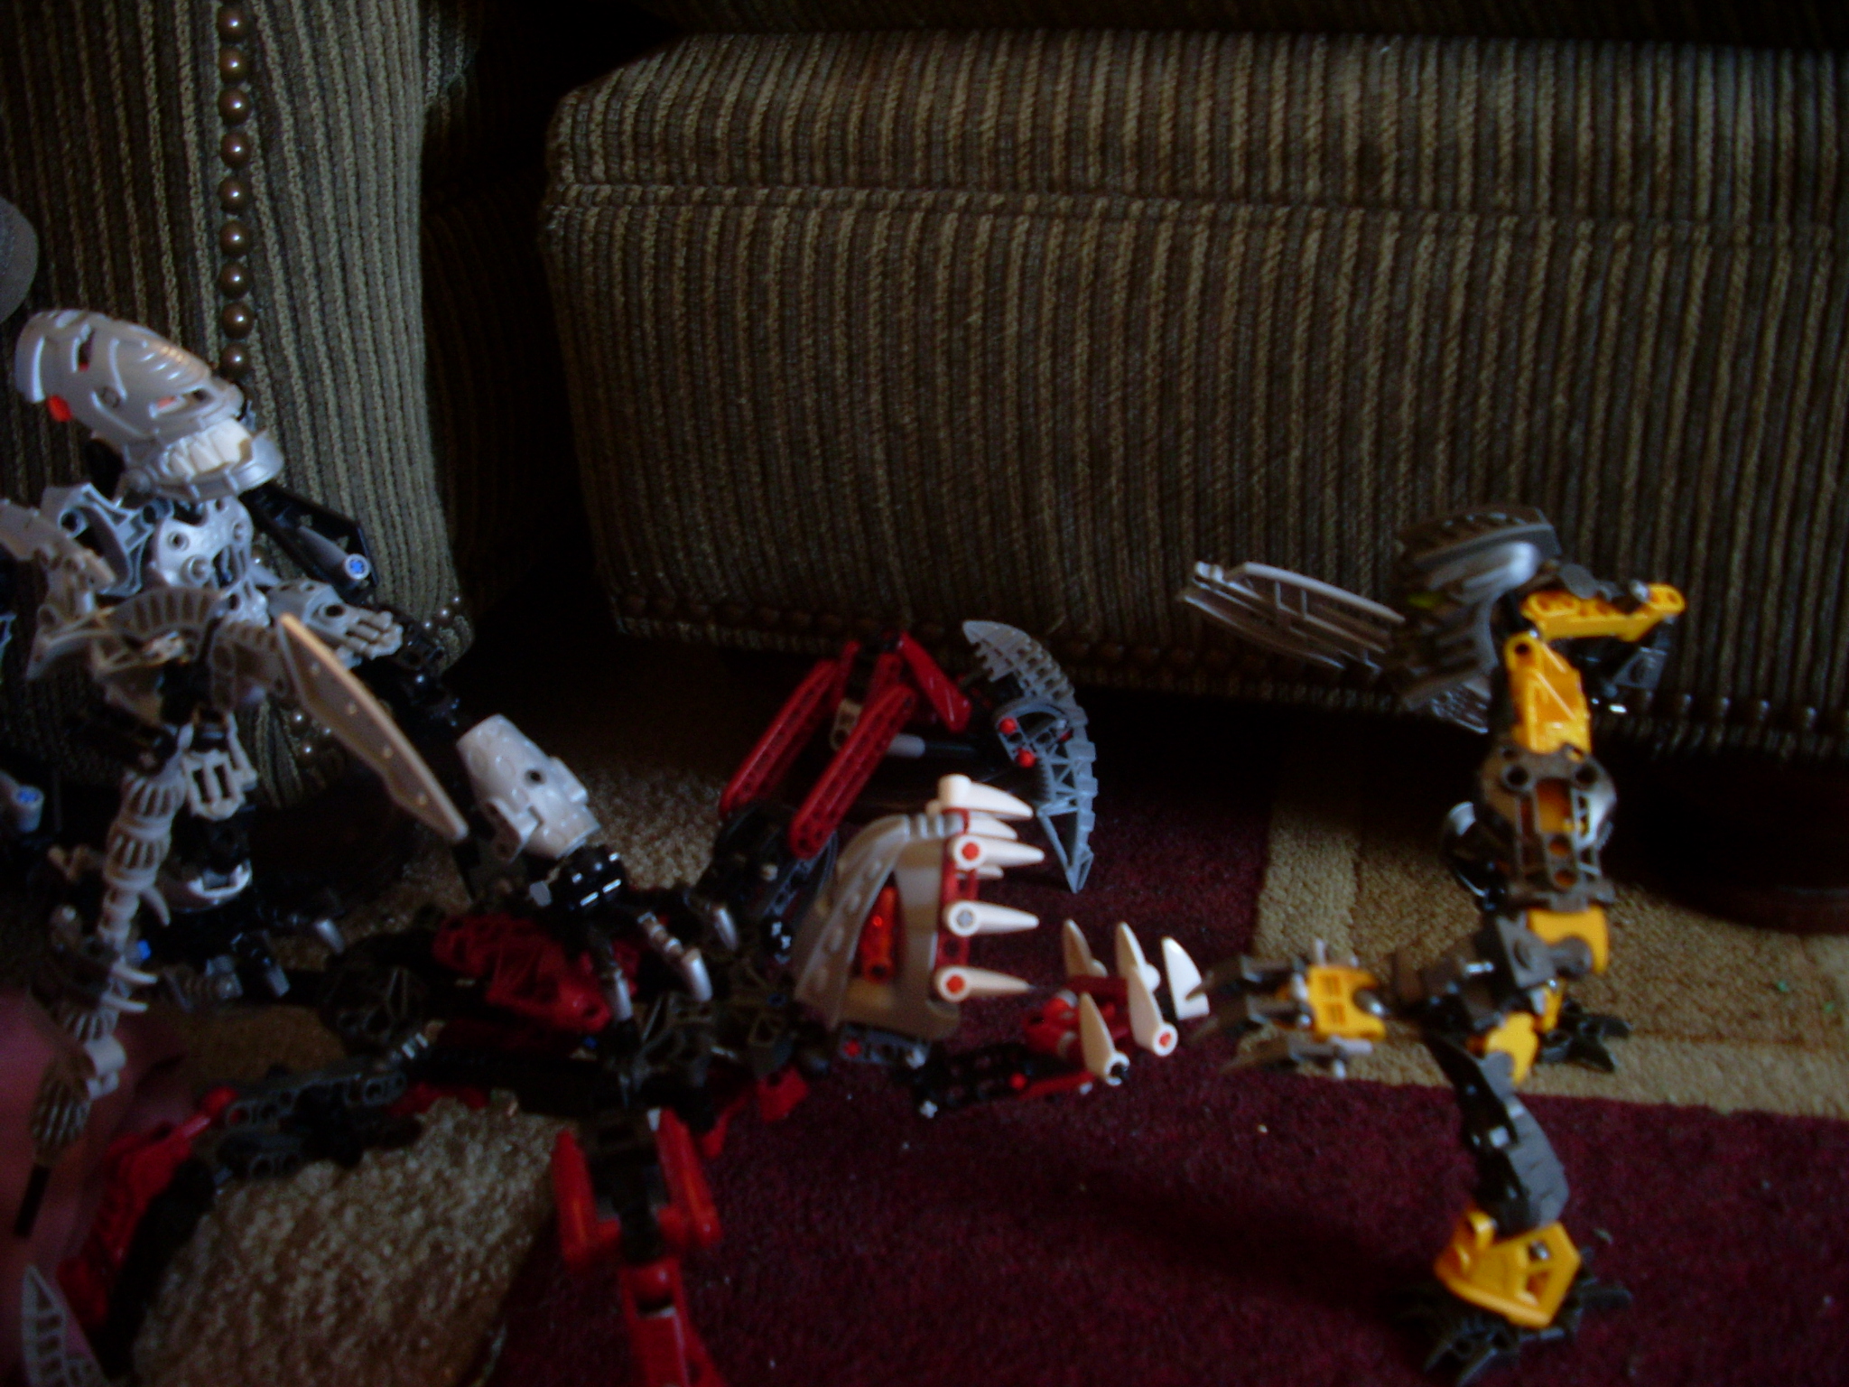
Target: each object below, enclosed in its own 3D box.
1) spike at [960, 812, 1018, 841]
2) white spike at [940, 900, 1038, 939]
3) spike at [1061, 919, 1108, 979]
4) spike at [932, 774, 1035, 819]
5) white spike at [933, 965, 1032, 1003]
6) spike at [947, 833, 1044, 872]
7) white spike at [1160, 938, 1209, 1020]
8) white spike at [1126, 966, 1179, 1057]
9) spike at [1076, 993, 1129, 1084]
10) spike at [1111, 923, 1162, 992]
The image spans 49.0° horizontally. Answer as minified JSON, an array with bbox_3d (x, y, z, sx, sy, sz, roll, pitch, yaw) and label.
[{"bbox_3d":[0.011,0.033,0.503,0.023,0.008,0.008,7,21,0],"label":"spike"},{"bbox_3d":[0.017,0.055,0.489,0.023,0.008,0.008,5,-2,-9],"label":"white spike"},{"bbox_3d":[0.039,0.066,0.508,0.008,0.023,0.008,6,28,34],"label":"spike"},{"bbox_3d":[0.015,0.025,0.487,0.023,0.008,0.008,8,4,-4],"label":"spike"},{"bbox_3d":[0.015,0.071,0.492,0.023,0.008,0.008,5,-2,-7],"label":"white spike"},{"bbox_3d":[0.018,0.038,0.486,0.023,0.008,0.008,4,-2,-9],"label":"spike"},{"bbox_3d":[0.063,0.068,0.490,0.008,0.023,0.008,-16,25,-9],"label":"white spike"},{"bbox_3d":[0.053,0.075,0.483,0.008,0.023,0.008,-33,36,-31],"label":"white spike"},{"bbox_3d":[0.041,0.081,0.477,0.008,0.023,0.008,-31,33,-31],"label":"spike"},{"bbox_3d":[0.052,0.066,0.502,0.008,0.023,0.008,5,26,35],"label":"spike"}]

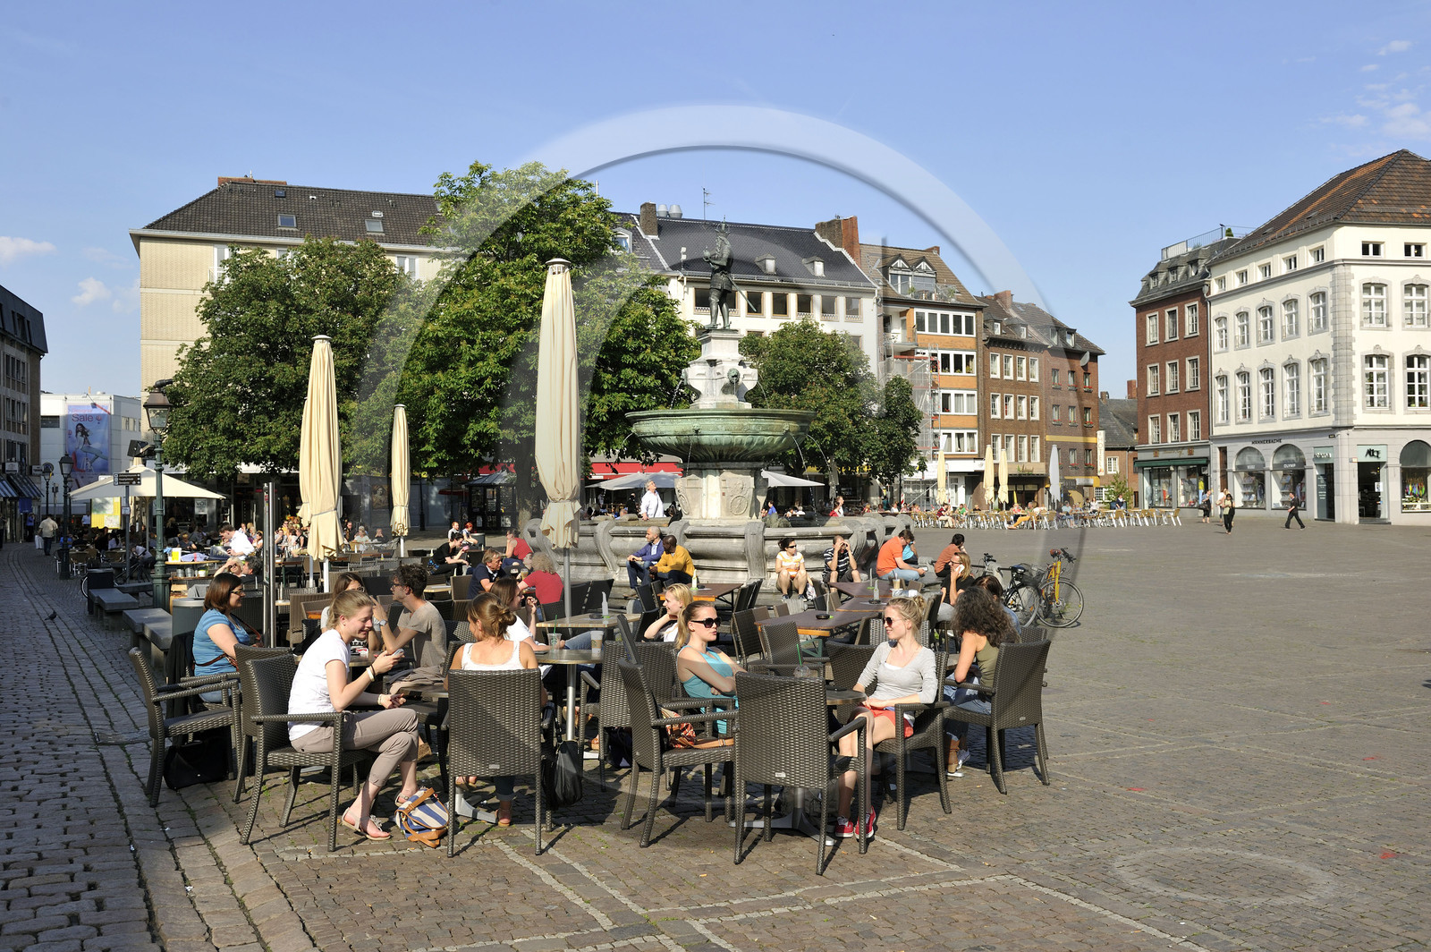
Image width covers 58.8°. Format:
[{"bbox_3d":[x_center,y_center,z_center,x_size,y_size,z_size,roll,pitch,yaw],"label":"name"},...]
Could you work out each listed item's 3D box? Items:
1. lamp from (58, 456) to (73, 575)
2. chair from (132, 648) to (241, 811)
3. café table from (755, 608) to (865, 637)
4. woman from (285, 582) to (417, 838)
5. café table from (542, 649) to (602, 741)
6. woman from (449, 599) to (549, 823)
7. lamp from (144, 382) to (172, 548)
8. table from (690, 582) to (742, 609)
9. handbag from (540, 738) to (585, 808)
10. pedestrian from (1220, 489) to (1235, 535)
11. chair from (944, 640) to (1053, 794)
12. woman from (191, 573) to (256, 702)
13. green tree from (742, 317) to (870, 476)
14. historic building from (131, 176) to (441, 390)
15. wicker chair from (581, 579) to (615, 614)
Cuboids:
[{"bbox_3d":[-17.026,1.069,33.300,0.400,3.270,0.400,0,-1,-30],"label":"lamp"},{"bbox_3d":[-3.169,1.461,7.600,0.590,0.890,0.560,0,-1,-41],"label":"chair"},{"bbox_3d":[0.838,1.530,10.276,0.660,0.750,1.220,-1,-1,24],"label":"café table"},{"bbox_3d":[-1.884,1.235,6.600,0.700,1.270,0.480,-1,-1,12],"label":"woman"},{"bbox_3d":[-0.930,1.536,8.402,0.700,0.710,0.700,-1,-1,0],"label":"café table"},{"bbox_3d":[-1.143,1.238,6.652,0.480,1.250,0.780,-1,-1,-8],"label":"woman"},{"bbox_3d":[-7.718,0.426,17.600,0.420,3.460,0.420,0,-1,-30],"label":"lamp"},{"bbox_3d":[-0.151,1.610,13.750,0.700,0.760,1.650,-1,-1,10],"label":"table"},{"bbox_3d":[-0.766,1.521,6.512,0.240,0.360,0.170,-1,-1,-15],"label":"handbag"},{"bbox_3d":[19.988,1.480,49.500,0.500,1.670,0.400,-1,-1,27],"label":"pedestrian"},{"bbox_3d":[1.741,1.474,7.989,0.550,0.910,0.565,1,-2,-39],"label":"chair"},{"bbox_3d":[-3.059,1.279,8.250,0.750,1.280,0.480,-1,-1,-7],"label":"woman"},{"bbox_3d":[3.974,-2.249,58.031,6.600,9.800,6.600,-1,-1,0],"label":"green tree"},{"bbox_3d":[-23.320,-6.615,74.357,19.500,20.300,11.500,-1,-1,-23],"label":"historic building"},{"bbox_3d":[-1.397,1.547,13.431,0.570,0.900,0.550,-1,-1,32],"label":"wicker chair"}]

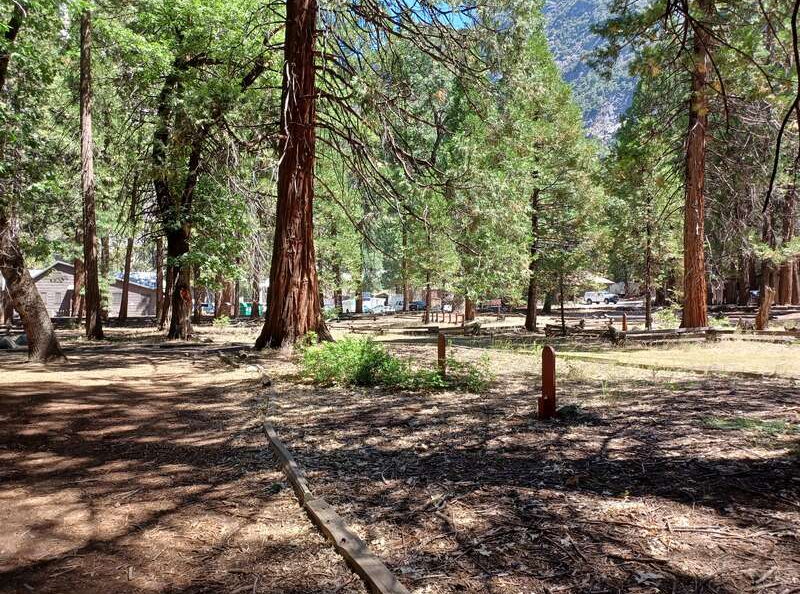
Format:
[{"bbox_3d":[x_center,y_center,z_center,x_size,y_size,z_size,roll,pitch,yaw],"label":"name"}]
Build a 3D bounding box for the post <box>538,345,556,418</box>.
[{"bbox_3d":[1.970,1.140,7.730,0.200,0.980,0.140,1,1,22],"label":"post"}]

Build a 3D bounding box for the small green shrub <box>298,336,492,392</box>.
[{"bbox_3d":[-0.090,1.180,11.000,3.600,0.880,1.900,0,1,0],"label":"small green shrub"}]

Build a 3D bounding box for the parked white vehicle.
[{"bbox_3d":[29.600,0.220,85.000,1.950,1.880,5.100,-1,2,-37],"label":"parked white vehicle"}]

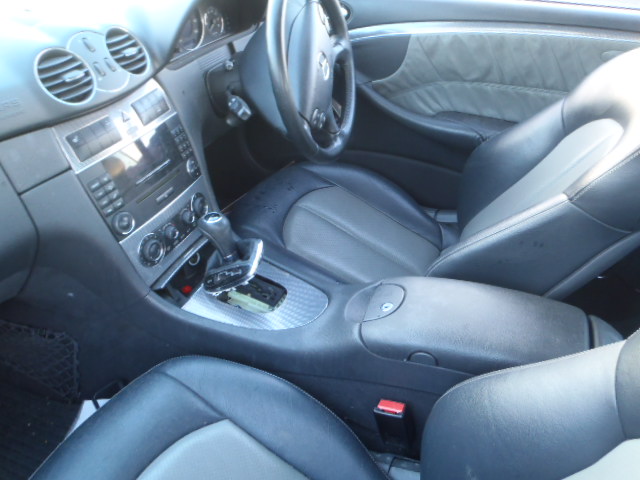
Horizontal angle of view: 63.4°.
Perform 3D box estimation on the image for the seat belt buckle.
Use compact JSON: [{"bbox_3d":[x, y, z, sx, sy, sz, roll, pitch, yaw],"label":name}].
[{"bbox_3d":[0.111,0.273,0.761,0.041,0.079,0.024,3,35,28],"label":"seat belt buckle"}]

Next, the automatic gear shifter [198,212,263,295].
[{"bbox_3d":[-0.157,0.018,0.881,0.094,0.133,0.094,7,34,19],"label":"automatic gear shifter"}]

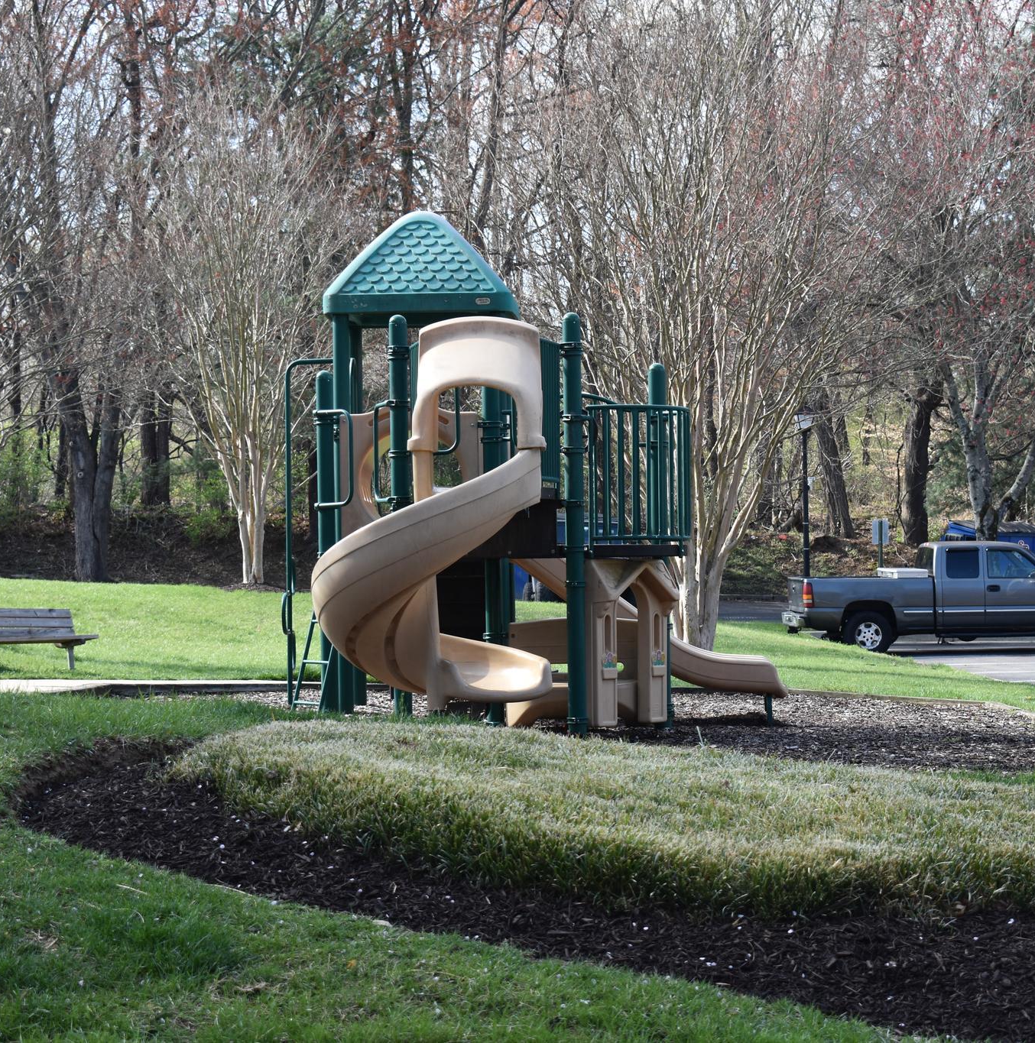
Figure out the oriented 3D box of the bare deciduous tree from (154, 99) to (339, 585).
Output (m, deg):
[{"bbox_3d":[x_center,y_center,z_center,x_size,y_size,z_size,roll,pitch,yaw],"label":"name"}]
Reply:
[{"bbox_3d":[-4.150,-2.820,48.200,3.000,7.600,3.000,-1,0,0],"label":"bare deciduous tree"}]

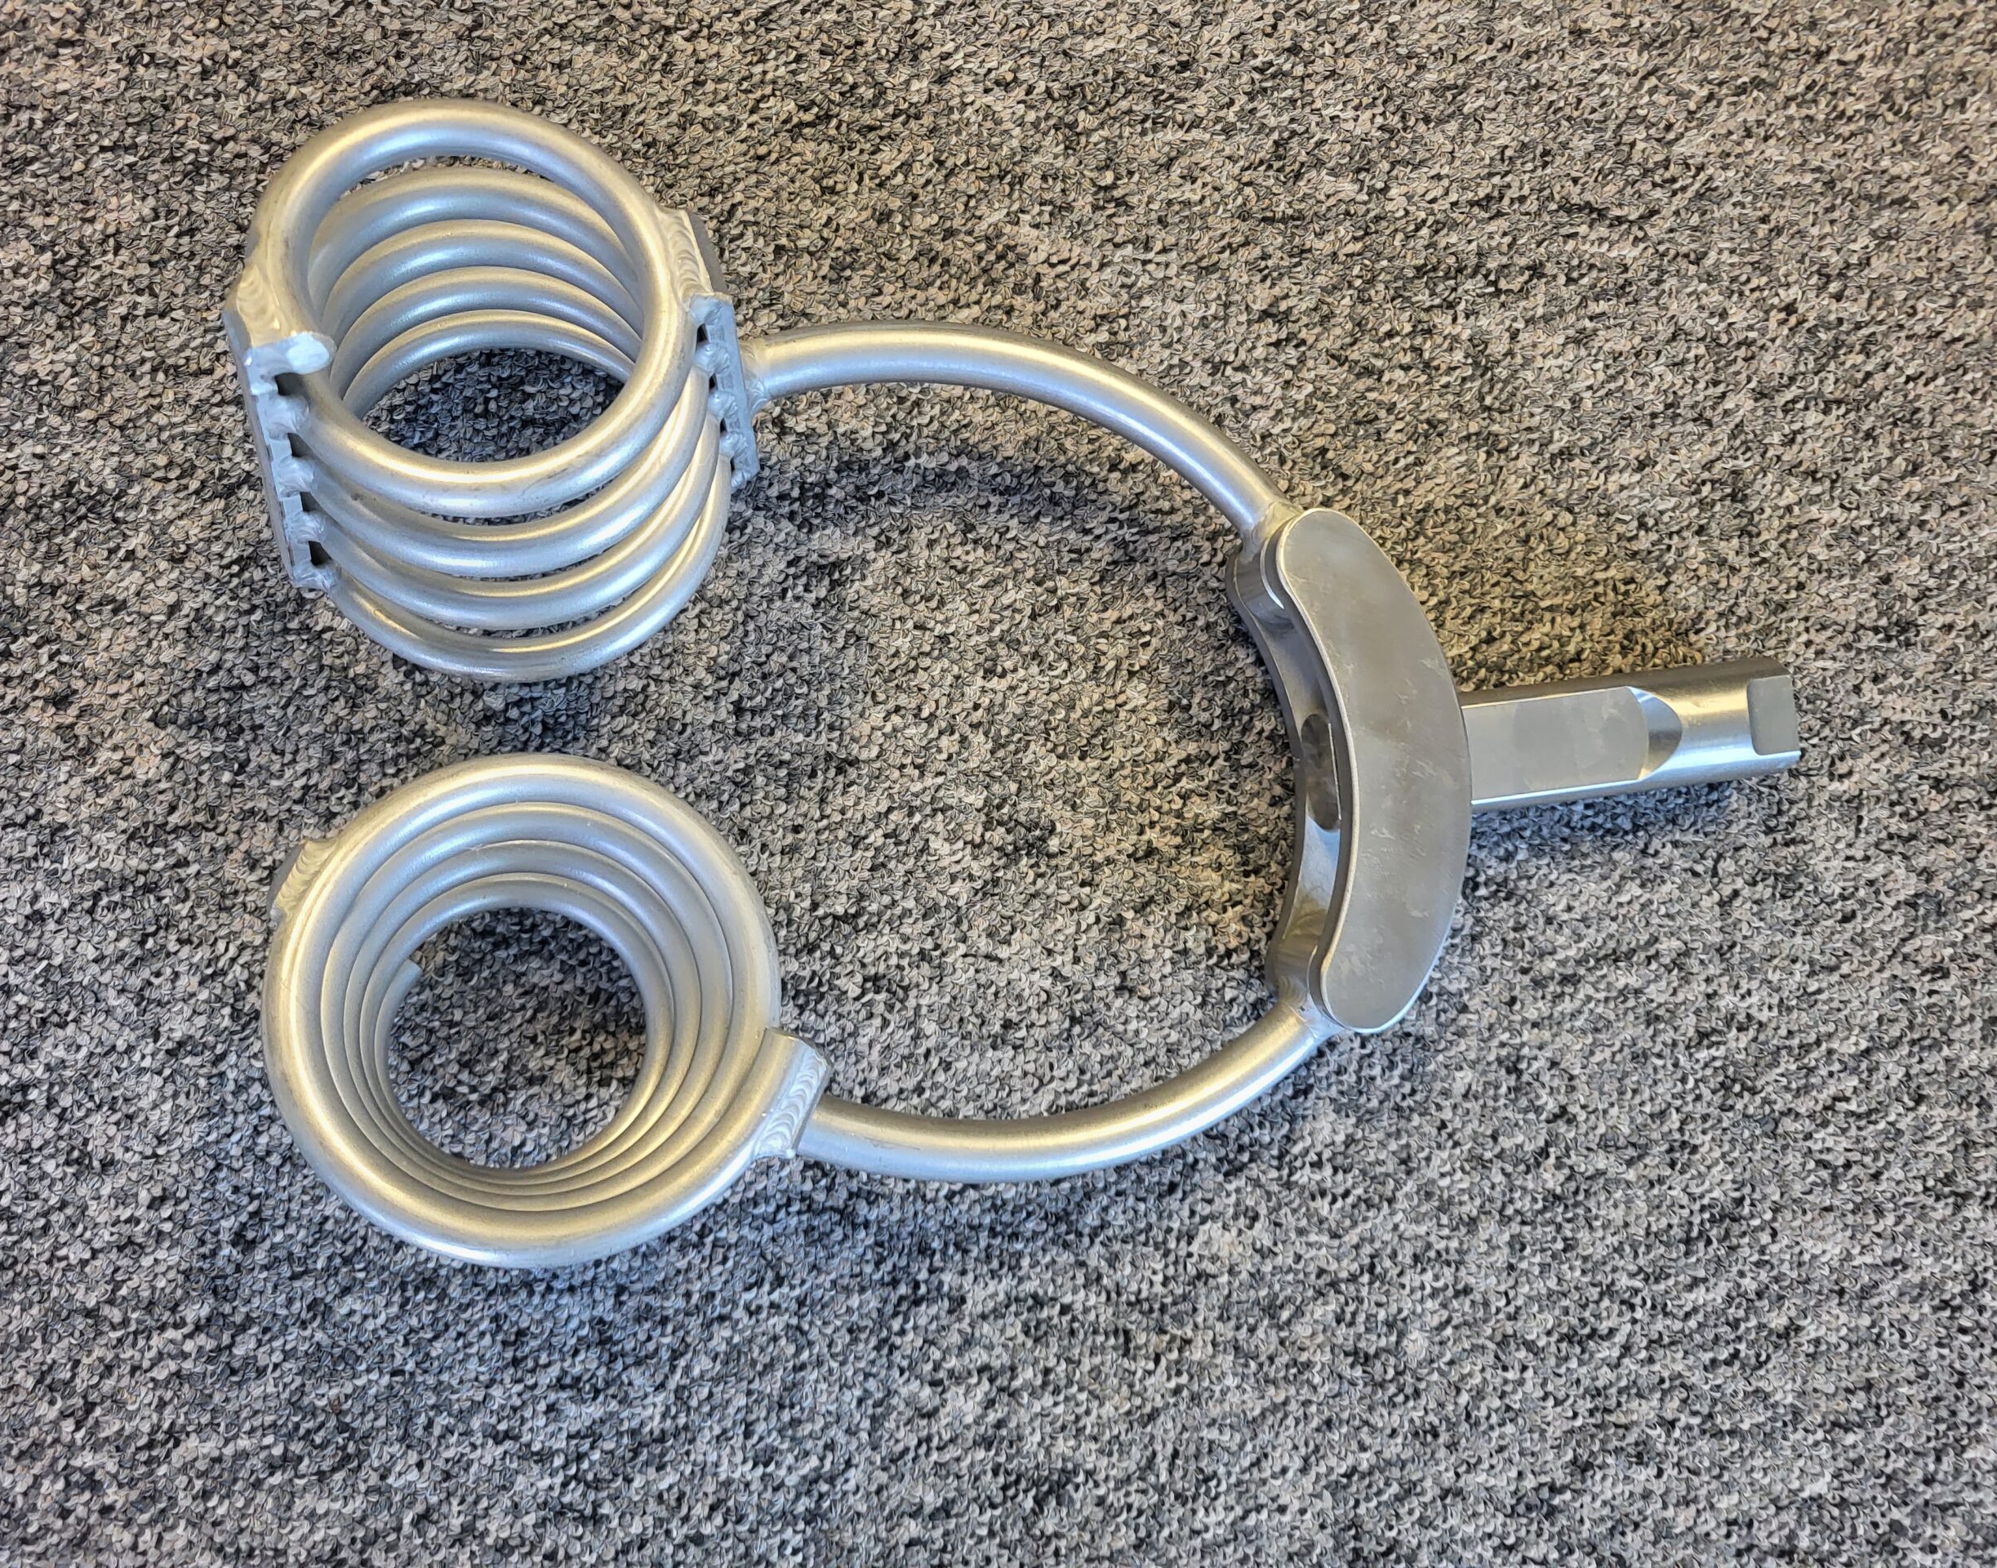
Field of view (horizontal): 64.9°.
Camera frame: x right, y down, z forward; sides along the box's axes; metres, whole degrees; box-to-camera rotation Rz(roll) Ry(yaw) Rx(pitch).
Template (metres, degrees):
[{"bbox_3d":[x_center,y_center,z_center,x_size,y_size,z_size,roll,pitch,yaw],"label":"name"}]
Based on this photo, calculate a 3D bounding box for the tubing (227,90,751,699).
[{"bbox_3d":[-0.094,-0.072,0.304,0.097,0.094,0.088,5,75,-9],"label":"tubing"}]

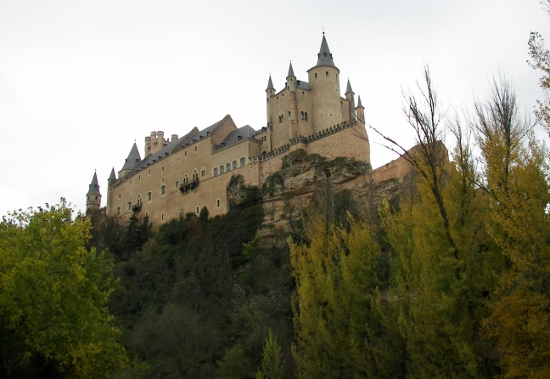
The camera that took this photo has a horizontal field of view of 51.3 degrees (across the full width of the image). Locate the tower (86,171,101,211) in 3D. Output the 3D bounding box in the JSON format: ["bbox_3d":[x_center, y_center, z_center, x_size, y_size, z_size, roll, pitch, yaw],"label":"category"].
[{"bbox_3d":[-81.839,1.018,259.502,6.200,19.250,6.200,3,-14,-17],"label":"tower"}]

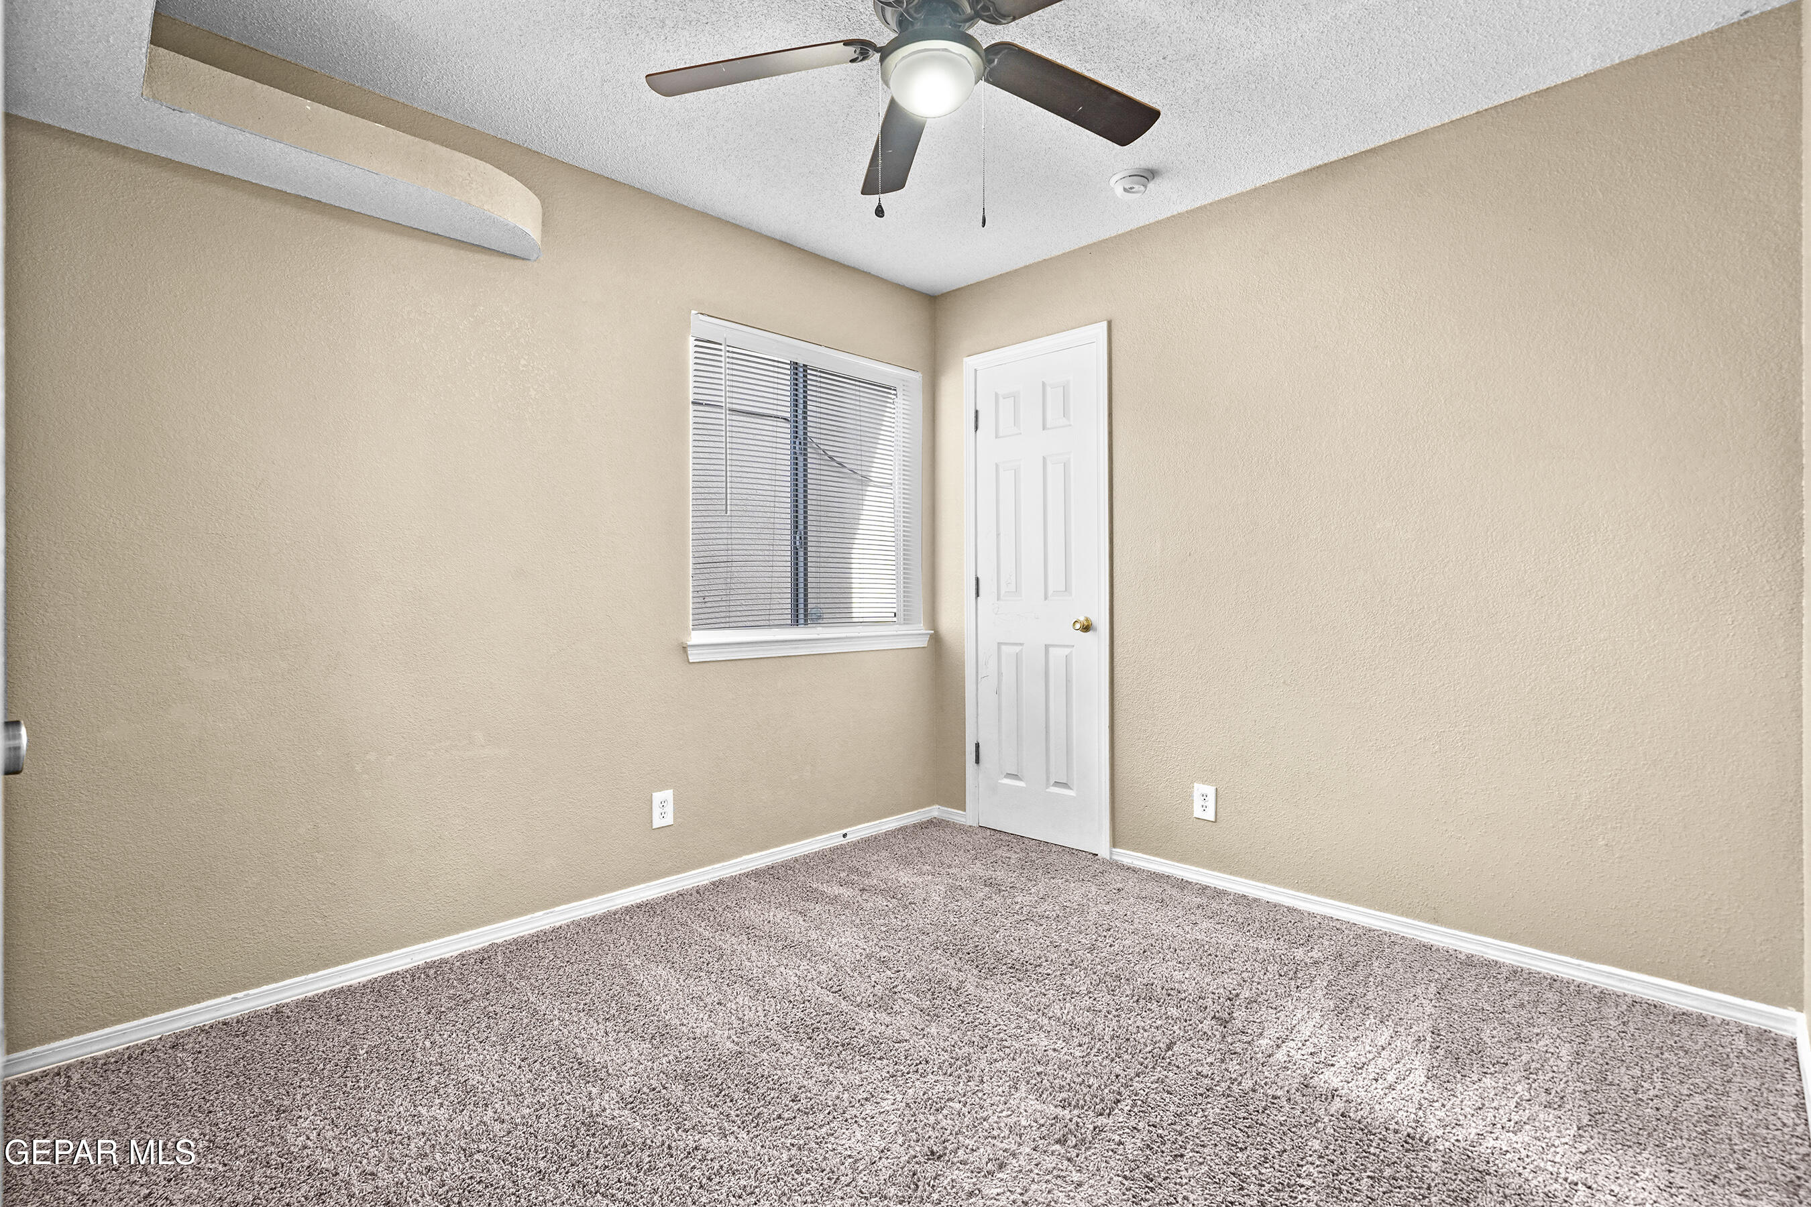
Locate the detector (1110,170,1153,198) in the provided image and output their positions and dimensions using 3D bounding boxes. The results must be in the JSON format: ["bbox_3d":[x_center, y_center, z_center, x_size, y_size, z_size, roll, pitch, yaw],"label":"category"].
[{"bbox_3d":[0.758,-1.398,2.696,0.147,0.042,0.147,0,0,0],"label":"detector"}]

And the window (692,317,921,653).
[{"bbox_3d":[-0.369,-0.423,3.359,1.210,1.260,0.120,-1,0,-45],"label":"window"}]

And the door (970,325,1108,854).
[{"bbox_3d":[0.555,-0.039,3.398,0.060,2.080,0.700,-1,0,-45],"label":"door"}]

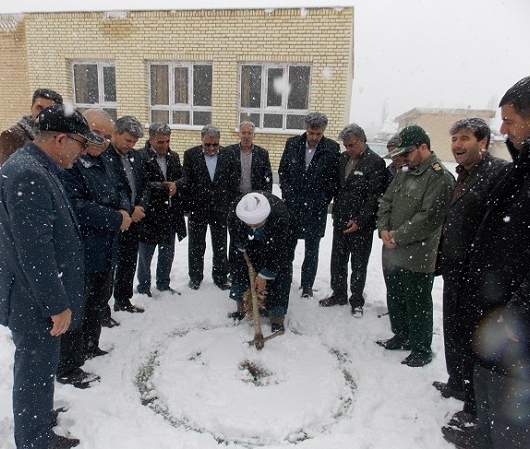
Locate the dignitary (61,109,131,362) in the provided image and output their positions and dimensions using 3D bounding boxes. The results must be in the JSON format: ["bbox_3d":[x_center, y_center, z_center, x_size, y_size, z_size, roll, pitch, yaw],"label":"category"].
[{"bbox_3d":[-1.107,0.158,2.536,0.460,1.700,0.540,5,13,12],"label":"dignitary"}]

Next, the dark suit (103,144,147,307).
[{"bbox_3d":[-1.199,0.040,3.396,0.380,1.420,0.520,11,13,40],"label":"dark suit"}]

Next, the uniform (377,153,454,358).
[{"bbox_3d":[1.090,0.246,2.914,0.390,1.460,0.540,-5,15,-31],"label":"uniform"}]

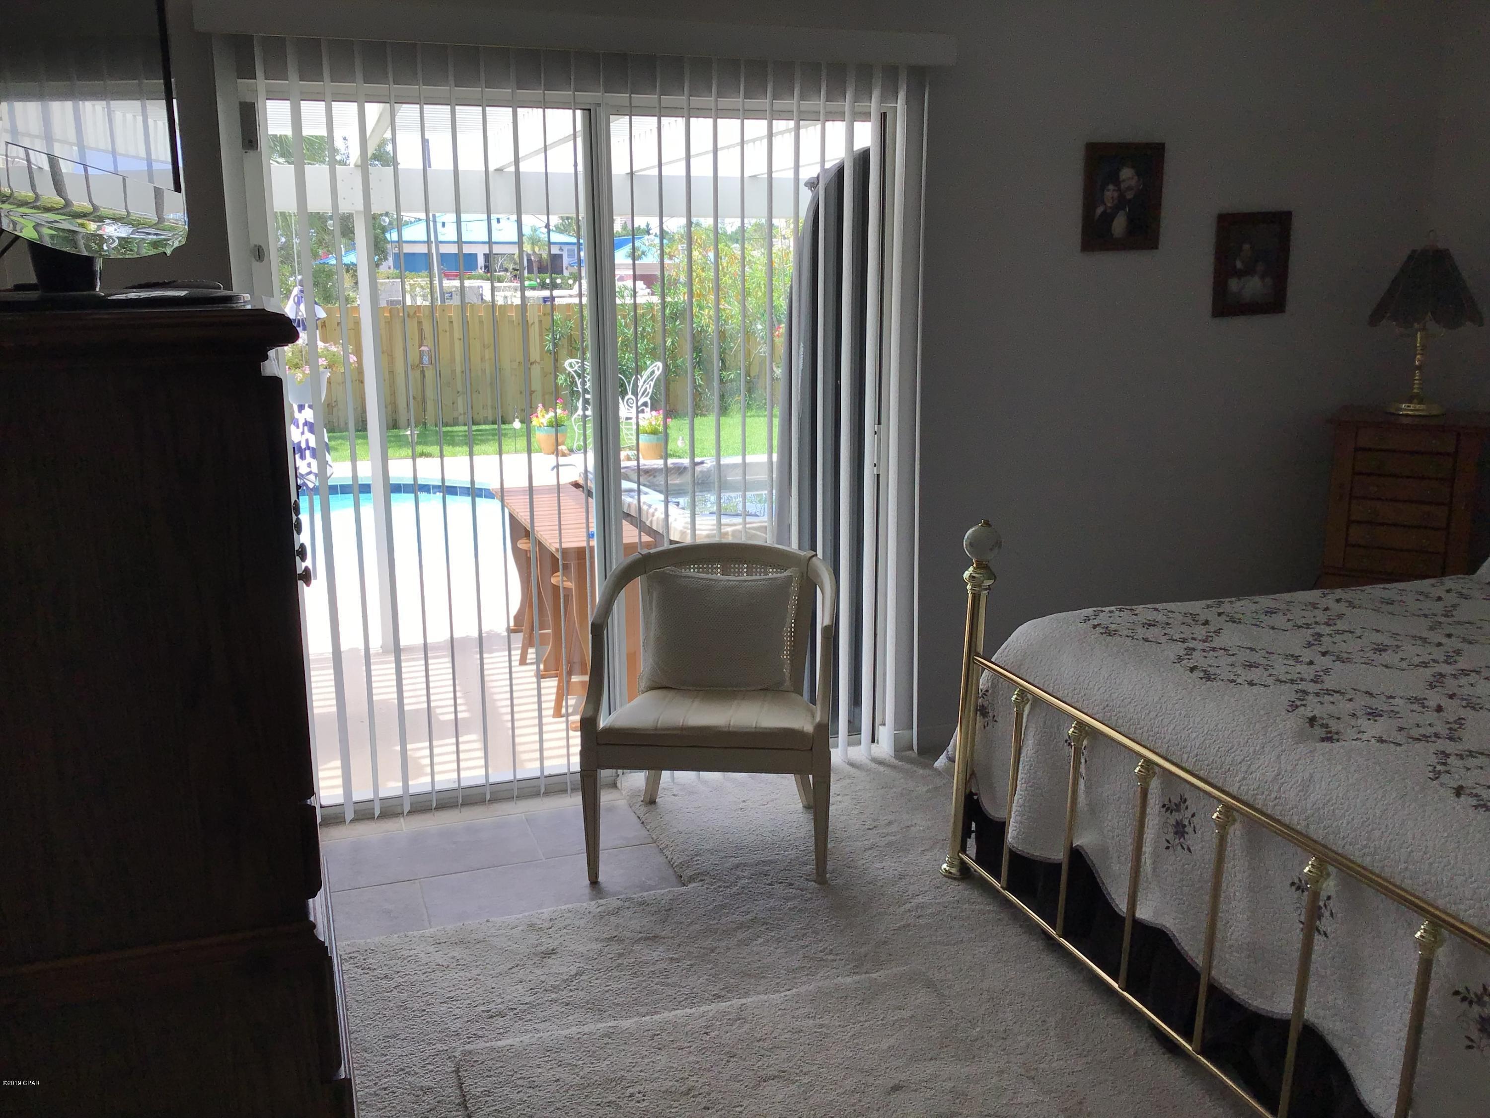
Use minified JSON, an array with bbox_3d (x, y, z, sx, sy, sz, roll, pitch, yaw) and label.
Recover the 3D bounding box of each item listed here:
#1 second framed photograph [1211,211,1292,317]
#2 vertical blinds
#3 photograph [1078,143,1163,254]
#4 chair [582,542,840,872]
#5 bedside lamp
[{"bbox_3d":[1.606,-0.933,4.229,0.280,0.316,0.022,-5,13,-19],"label":"second framed photograph"},{"bbox_3d":[-0.384,-0.303,3.771,1.830,1.980,0.130,-5,13,-19],"label":"vertical blinds"},{"bbox_3d":[1.139,-1.091,4.026,0.280,0.316,0.022,-5,13,-19],"label":"photograph"},{"bbox_3d":[-0.080,0.374,3.487,0.610,0.765,0.560,0,12,3],"label":"chair"},{"bbox_3d":[2.127,-0.735,4.191,0.325,0.560,0.325,7,14,31],"label":"bedside lamp"}]

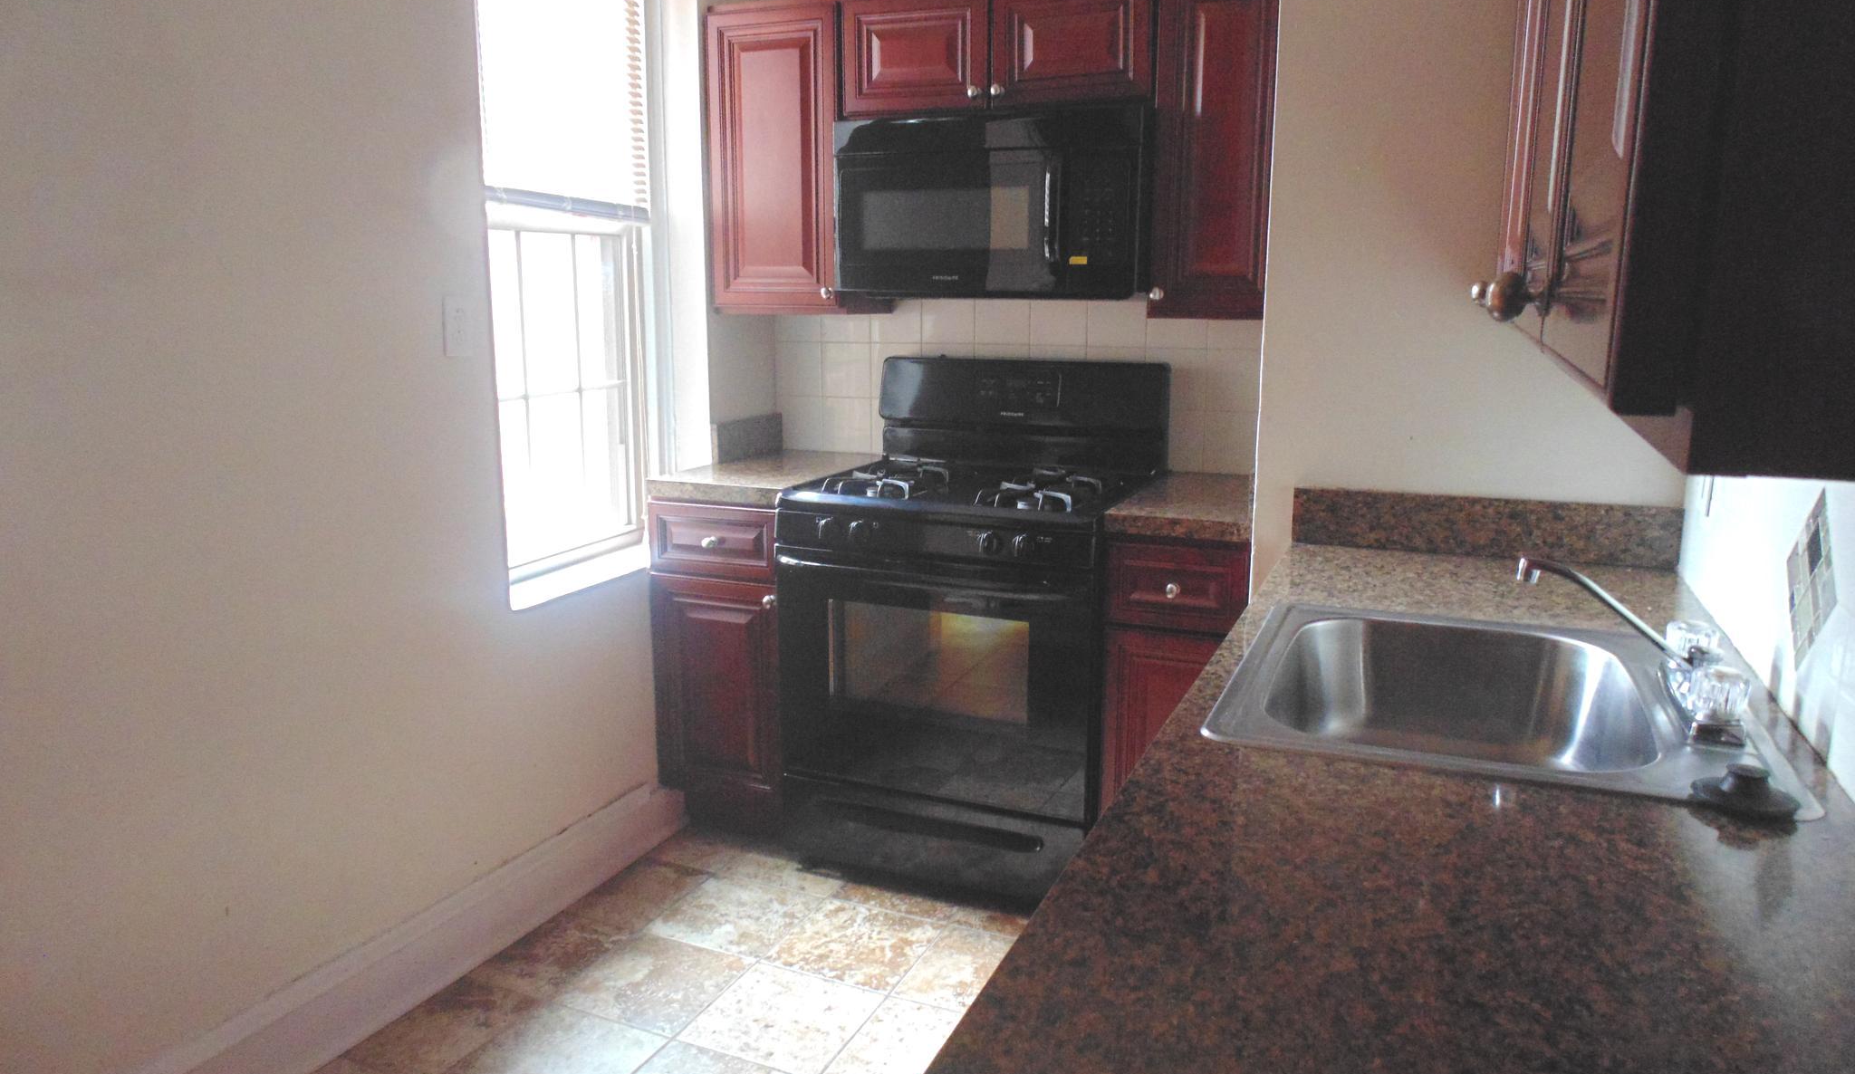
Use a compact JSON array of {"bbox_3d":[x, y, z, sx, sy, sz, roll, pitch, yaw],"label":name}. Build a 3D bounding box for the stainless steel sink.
[{"bbox_3d":[0.661,0.254,1.430,0.545,0.172,0.596,5,12,23],"label":"stainless steel sink"}]

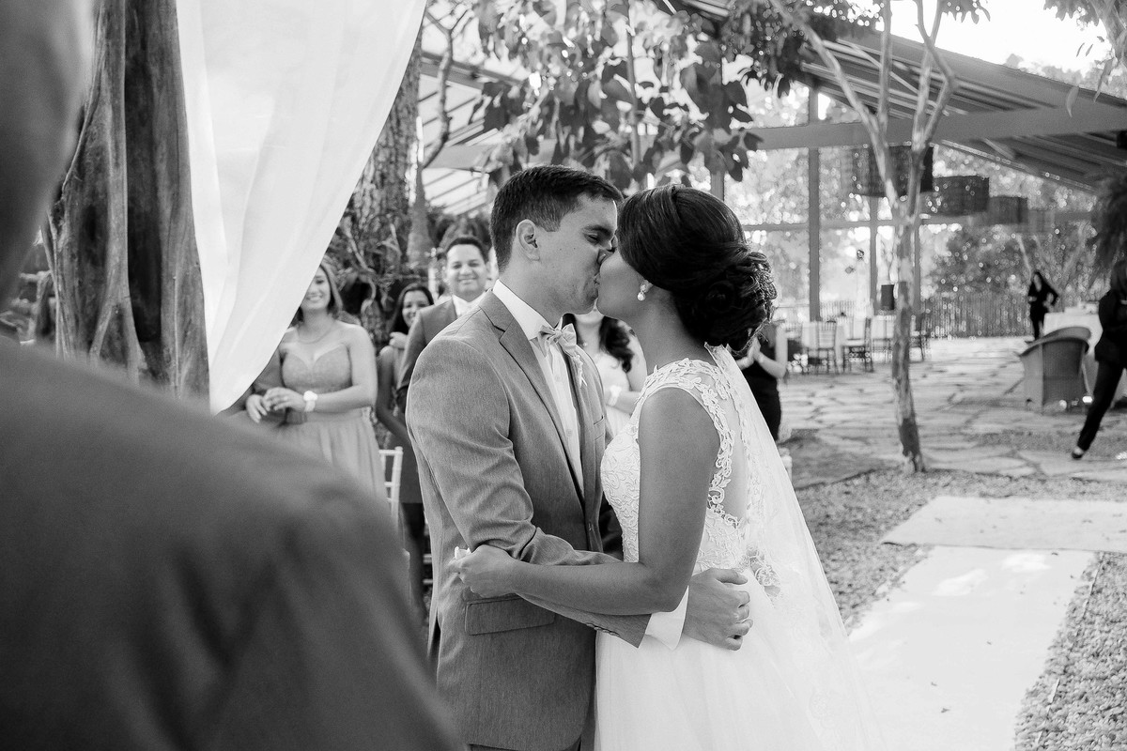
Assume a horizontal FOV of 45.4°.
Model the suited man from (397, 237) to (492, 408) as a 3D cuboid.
[{"bbox_3d":[-0.416,0.310,5.500,0.560,1.750,0.360,-2,4,-7],"label":"suited man"}]

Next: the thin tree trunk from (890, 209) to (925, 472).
[{"bbox_3d":[2.723,-0.279,10.650,0.270,2.080,0.240,-1,4,0],"label":"thin tree trunk"}]

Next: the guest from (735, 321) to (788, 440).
[{"bbox_3d":[1.153,0.179,8.000,0.480,1.600,0.380,-1,4,9],"label":"guest"}]

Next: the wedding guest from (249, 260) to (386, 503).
[{"bbox_3d":[-1.022,0.355,5.600,0.560,1.670,0.420,-1,4,5],"label":"wedding guest"}]

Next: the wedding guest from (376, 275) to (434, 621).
[{"bbox_3d":[-0.704,0.349,6.250,0.480,1.580,0.340,-2,4,-9],"label":"wedding guest"}]

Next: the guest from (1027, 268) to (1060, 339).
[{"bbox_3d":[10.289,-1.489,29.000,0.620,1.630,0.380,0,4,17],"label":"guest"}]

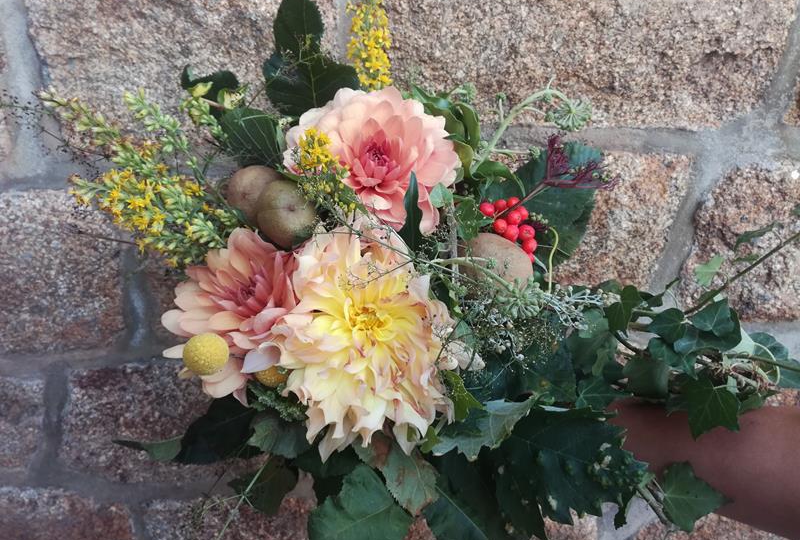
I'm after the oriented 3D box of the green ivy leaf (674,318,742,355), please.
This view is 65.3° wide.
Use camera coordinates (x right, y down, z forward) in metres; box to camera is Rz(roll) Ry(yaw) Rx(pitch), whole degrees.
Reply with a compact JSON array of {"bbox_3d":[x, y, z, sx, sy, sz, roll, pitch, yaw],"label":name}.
[{"bbox_3d":[0.230,0.049,0.465,0.051,0.028,0.026,-3,-30,-8],"label":"green ivy leaf"}]

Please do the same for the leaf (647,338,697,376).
[{"bbox_3d":[0.211,0.068,0.485,0.045,0.028,0.013,31,-16,6],"label":"leaf"}]

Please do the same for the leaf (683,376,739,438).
[{"bbox_3d":[0.227,0.099,0.455,0.041,0.047,0.014,-2,-9,0],"label":"leaf"}]

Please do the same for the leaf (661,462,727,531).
[{"bbox_3d":[0.221,0.169,0.465,0.052,0.050,0.014,-2,-8,-6],"label":"leaf"}]

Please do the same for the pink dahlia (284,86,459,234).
[{"bbox_3d":[-0.022,-0.083,0.475,0.132,0.115,0.068,0,-12,-2],"label":"pink dahlia"}]

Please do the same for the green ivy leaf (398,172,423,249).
[{"bbox_3d":[0.008,-0.041,0.455,0.019,0.059,0.018,-2,7,0],"label":"green ivy leaf"}]

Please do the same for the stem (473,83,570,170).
[{"bbox_3d":[0.088,-0.103,0.460,0.032,0.084,0.022,42,0,0],"label":"stem"}]

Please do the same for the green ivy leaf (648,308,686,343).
[{"bbox_3d":[0.193,0.040,0.450,0.027,0.025,0.012,-1,6,3],"label":"green ivy leaf"}]

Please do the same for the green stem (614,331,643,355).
[{"bbox_3d":[0.168,0.054,0.460,0.025,0.005,0.006,41,0,0],"label":"green stem"}]

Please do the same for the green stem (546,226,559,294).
[{"bbox_3d":[0.117,-0.006,0.475,0.008,0.052,0.009,-2,7,0],"label":"green stem"}]

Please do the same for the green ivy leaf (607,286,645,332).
[{"bbox_3d":[0.164,0.028,0.455,0.027,0.035,0.013,-1,6,6],"label":"green ivy leaf"}]

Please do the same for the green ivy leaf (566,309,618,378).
[{"bbox_3d":[0.150,0.057,0.485,0.041,0.055,0.015,-1,-8,-6],"label":"green ivy leaf"}]

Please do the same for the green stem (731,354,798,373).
[{"bbox_3d":[0.285,0.073,0.490,0.055,0.007,0.007,11,-6,-6],"label":"green stem"}]

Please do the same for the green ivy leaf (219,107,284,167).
[{"bbox_3d":[-0.113,-0.102,0.475,0.050,0.046,0.018,-1,6,6],"label":"green ivy leaf"}]

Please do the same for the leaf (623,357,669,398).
[{"bbox_3d":[0.179,0.078,0.455,0.034,0.031,0.014,-1,6,3],"label":"leaf"}]

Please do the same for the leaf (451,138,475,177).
[{"bbox_3d":[0.046,-0.081,0.455,0.018,0.029,0.014,-4,6,-22],"label":"leaf"}]

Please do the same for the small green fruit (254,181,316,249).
[{"bbox_3d":[-0.089,-0.043,0.485,0.047,0.053,0.052,-1,7,6],"label":"small green fruit"}]

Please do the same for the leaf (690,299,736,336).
[{"bbox_3d":[0.225,0.034,0.450,0.035,0.027,0.014,-2,6,-4],"label":"leaf"}]

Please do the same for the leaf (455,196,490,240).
[{"bbox_3d":[0.056,-0.039,0.475,0.029,0.034,0.013,-2,7,0],"label":"leaf"}]

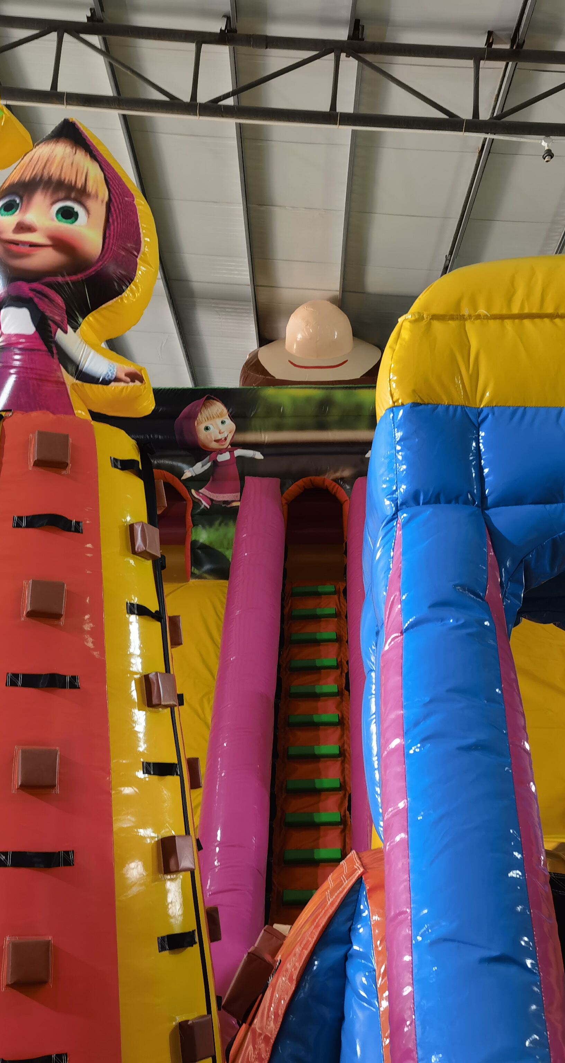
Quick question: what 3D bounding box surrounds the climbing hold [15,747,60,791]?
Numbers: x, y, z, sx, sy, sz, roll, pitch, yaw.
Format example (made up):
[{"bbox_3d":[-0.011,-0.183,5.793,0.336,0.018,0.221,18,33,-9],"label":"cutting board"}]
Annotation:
[{"bbox_3d":[-0.876,0.851,3.958,0.145,0.145,0.085,4,-23,-17],"label":"climbing hold"}]

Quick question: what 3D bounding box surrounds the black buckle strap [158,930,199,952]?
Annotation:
[{"bbox_3d":[-0.390,1.535,4.146,0.035,0.053,0.270,-16,-19,23],"label":"black buckle strap"}]

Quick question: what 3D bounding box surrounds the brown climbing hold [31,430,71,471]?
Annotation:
[{"bbox_3d":[-0.928,-0.324,4.443,0.145,0.145,0.085,4,-23,-17],"label":"brown climbing hold"}]

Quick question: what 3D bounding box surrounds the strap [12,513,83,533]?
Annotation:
[{"bbox_3d":[-0.922,-0.032,4.348,0.270,0.053,0.035,4,-23,-17],"label":"strap"}]

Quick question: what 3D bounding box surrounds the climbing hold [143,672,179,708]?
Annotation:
[{"bbox_3d":[-0.492,0.639,4.454,0.085,0.145,0.145,-16,-18,21],"label":"climbing hold"}]

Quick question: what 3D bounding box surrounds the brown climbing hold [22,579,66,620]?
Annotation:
[{"bbox_3d":[-0.906,0.259,4.200,0.145,0.145,0.085,4,-23,-17],"label":"brown climbing hold"}]

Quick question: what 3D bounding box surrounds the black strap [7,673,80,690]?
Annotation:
[{"bbox_3d":[-0.887,0.558,4.107,0.270,0.053,0.035,4,-23,-17],"label":"black strap"}]

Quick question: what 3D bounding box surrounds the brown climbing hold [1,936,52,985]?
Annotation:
[{"bbox_3d":[-0.855,1.442,3.712,0.145,0.145,0.085,4,-23,-17],"label":"brown climbing hold"}]

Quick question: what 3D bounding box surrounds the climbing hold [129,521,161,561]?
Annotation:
[{"bbox_3d":[-0.579,0.038,4.662,0.085,0.145,0.145,-16,-18,21],"label":"climbing hold"}]

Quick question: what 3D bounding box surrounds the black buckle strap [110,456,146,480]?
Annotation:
[{"bbox_3d":[-0.661,-0.272,4.747,0.035,0.053,0.270,-16,-19,23],"label":"black buckle strap"}]

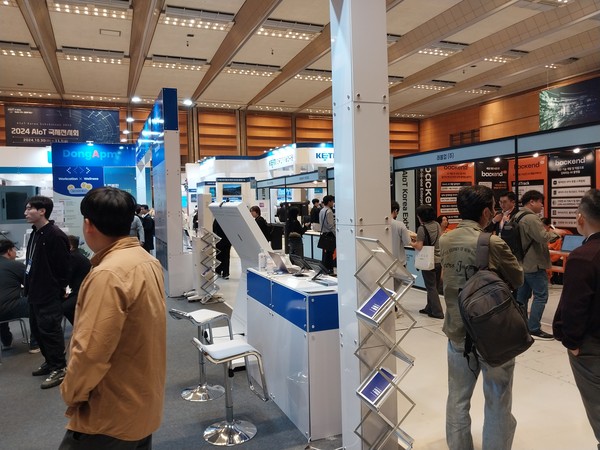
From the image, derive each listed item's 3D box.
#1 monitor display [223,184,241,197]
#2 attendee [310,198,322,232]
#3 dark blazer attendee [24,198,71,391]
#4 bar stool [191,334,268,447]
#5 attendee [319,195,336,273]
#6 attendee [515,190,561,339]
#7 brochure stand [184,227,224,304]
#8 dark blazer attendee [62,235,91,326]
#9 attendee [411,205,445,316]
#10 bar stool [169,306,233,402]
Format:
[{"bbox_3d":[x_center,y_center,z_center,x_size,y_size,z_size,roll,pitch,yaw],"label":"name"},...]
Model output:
[{"bbox_3d":[-3.295,-1.704,22.000,0.910,0.520,0.070,-3,3,-23],"label":"monitor display"},{"bbox_3d":[0.521,0.051,14.222,0.350,1.730,0.470,-2,3,-8],"label":"attendee"},{"bbox_3d":[-2.473,0.614,4.433,0.470,1.790,0.360,0,4,37],"label":"dark blazer attendee"},{"bbox_3d":[-0.500,1.159,3.258,0.440,0.690,0.385,-3,3,-29],"label":"bar stool"},{"bbox_3d":[0.651,0.234,10.126,0.340,1.770,0.480,-3,3,-24],"label":"attendee"},{"bbox_3d":[2.826,0.438,5.364,0.460,1.700,0.480,-1,3,18],"label":"attendee"},{"bbox_3d":[-1.585,0.666,7.891,0.400,1.280,0.300,-2,3,0],"label":"brochure stand"},{"bbox_3d":[-2.835,0.805,5.543,0.680,1.320,0.500,-1,3,22],"label":"dark blazer attendee"},{"bbox_3d":[1.826,0.496,6.356,0.460,1.550,0.360,-4,4,-38],"label":"attendee"},{"bbox_3d":[-0.848,1.105,3.964,0.440,0.750,0.385,-4,4,-42],"label":"bar stool"}]

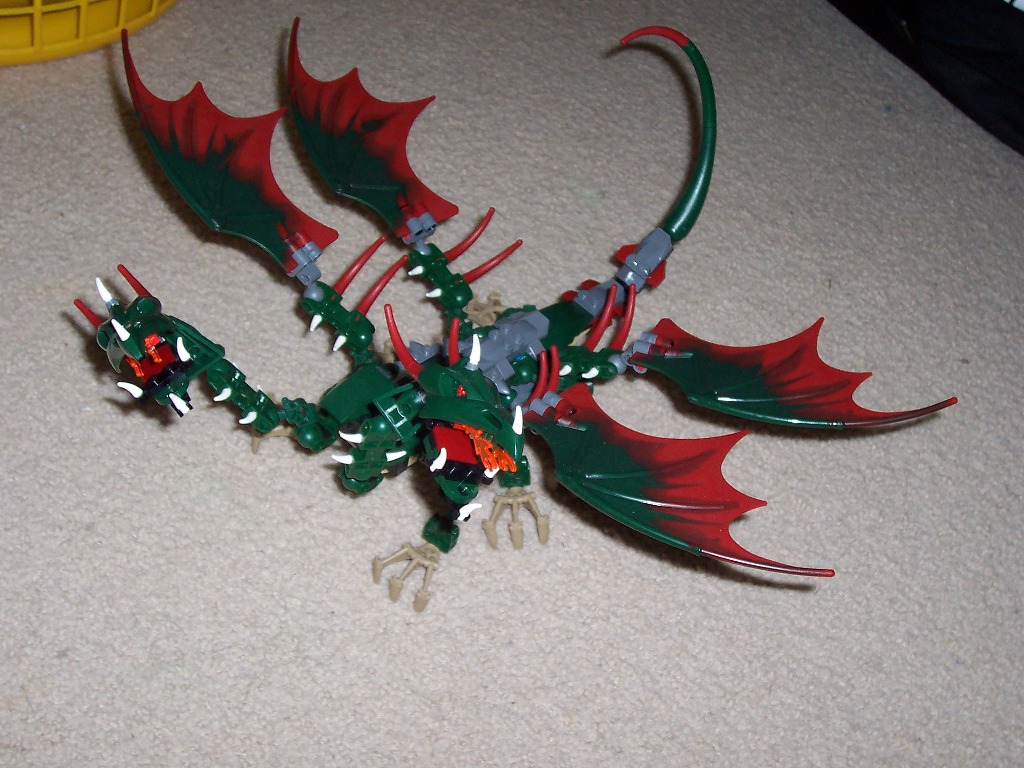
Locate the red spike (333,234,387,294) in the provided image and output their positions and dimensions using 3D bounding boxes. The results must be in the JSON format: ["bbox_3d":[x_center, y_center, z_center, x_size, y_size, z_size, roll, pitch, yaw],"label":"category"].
[{"bbox_3d":[-0.073,-0.057,0.655,0.009,0.040,0.006,42,7,-8],"label":"red spike"}]

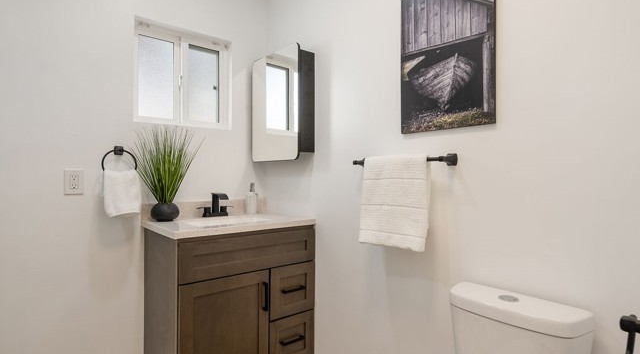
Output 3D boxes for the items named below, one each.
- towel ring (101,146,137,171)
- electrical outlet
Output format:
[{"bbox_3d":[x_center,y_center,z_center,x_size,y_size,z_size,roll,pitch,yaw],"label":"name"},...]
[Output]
[{"bbox_3d":[-1.057,-0.072,1.780,0.160,0.180,0.066,0,0,-40],"label":"towel ring"},{"bbox_3d":[-1.222,0.026,1.680,0.076,0.125,0.009,0,0,-40],"label":"electrical outlet"}]

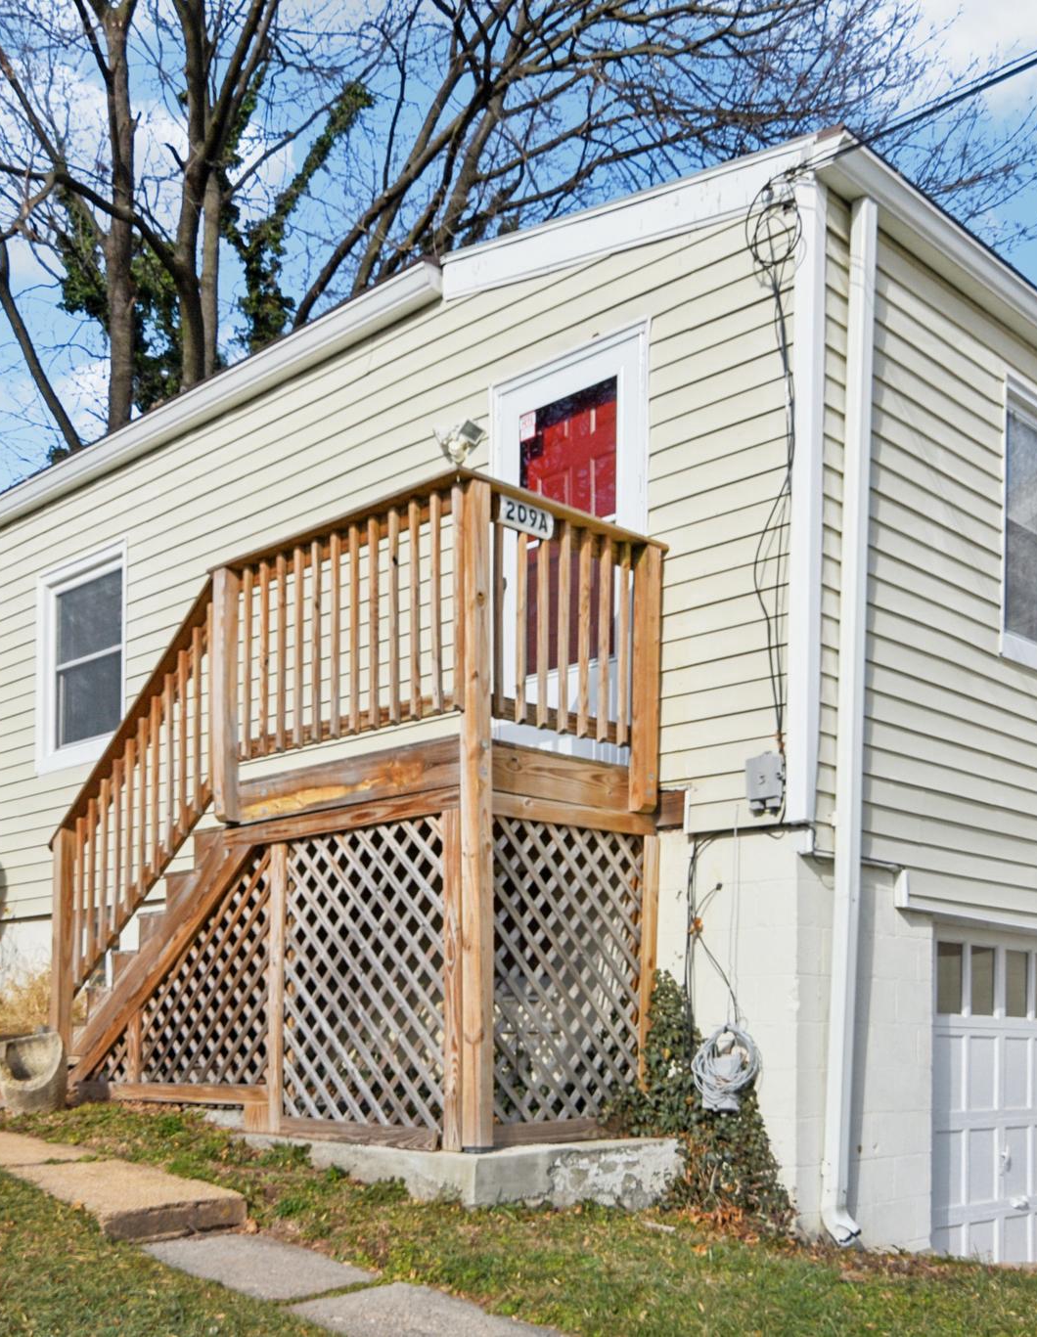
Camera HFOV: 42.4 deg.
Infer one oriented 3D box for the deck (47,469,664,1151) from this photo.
[{"bbox_3d":[-0.980,0.830,6.950,3.550,2.750,1.250,-7,-12,41],"label":"deck"}]

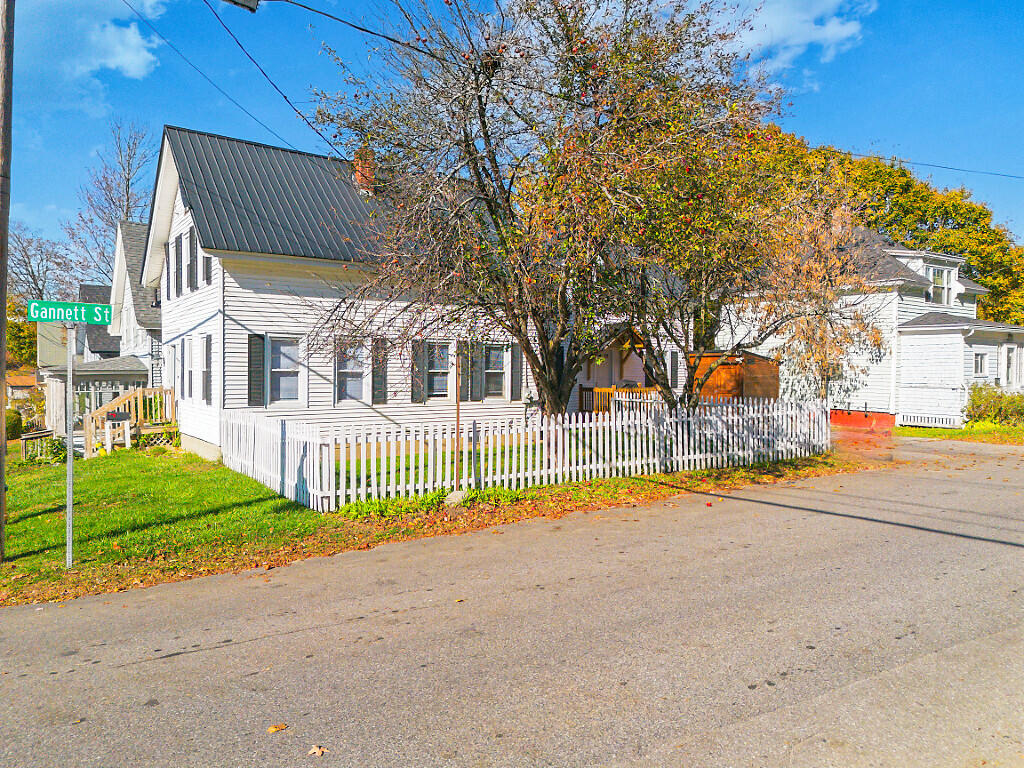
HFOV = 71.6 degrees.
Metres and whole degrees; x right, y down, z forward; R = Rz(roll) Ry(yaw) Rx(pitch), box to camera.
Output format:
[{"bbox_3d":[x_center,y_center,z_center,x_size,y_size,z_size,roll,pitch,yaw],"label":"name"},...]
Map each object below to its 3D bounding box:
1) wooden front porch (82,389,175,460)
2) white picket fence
[{"bbox_3d":[-10.084,0.938,18.647,2.058,1.725,1.550,-1,1,-36],"label":"wooden front porch"},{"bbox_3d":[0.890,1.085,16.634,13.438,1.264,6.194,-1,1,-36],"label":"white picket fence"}]

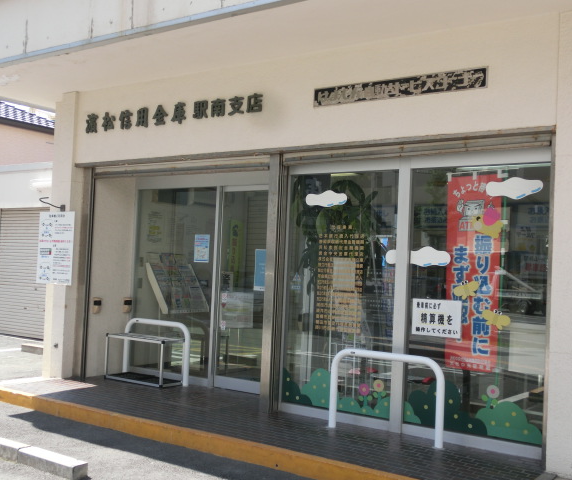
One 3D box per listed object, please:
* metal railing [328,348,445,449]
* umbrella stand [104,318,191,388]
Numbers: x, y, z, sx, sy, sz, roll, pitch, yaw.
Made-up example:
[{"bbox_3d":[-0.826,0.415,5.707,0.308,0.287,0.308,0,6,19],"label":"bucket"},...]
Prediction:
[{"bbox_3d":[0.779,1.224,5.541,0.985,0.660,0.063,1,-2,33],"label":"metal railing"},{"bbox_3d":[-1.518,1.207,7.660,0.990,0.655,0.370,1,-2,33],"label":"umbrella stand"}]

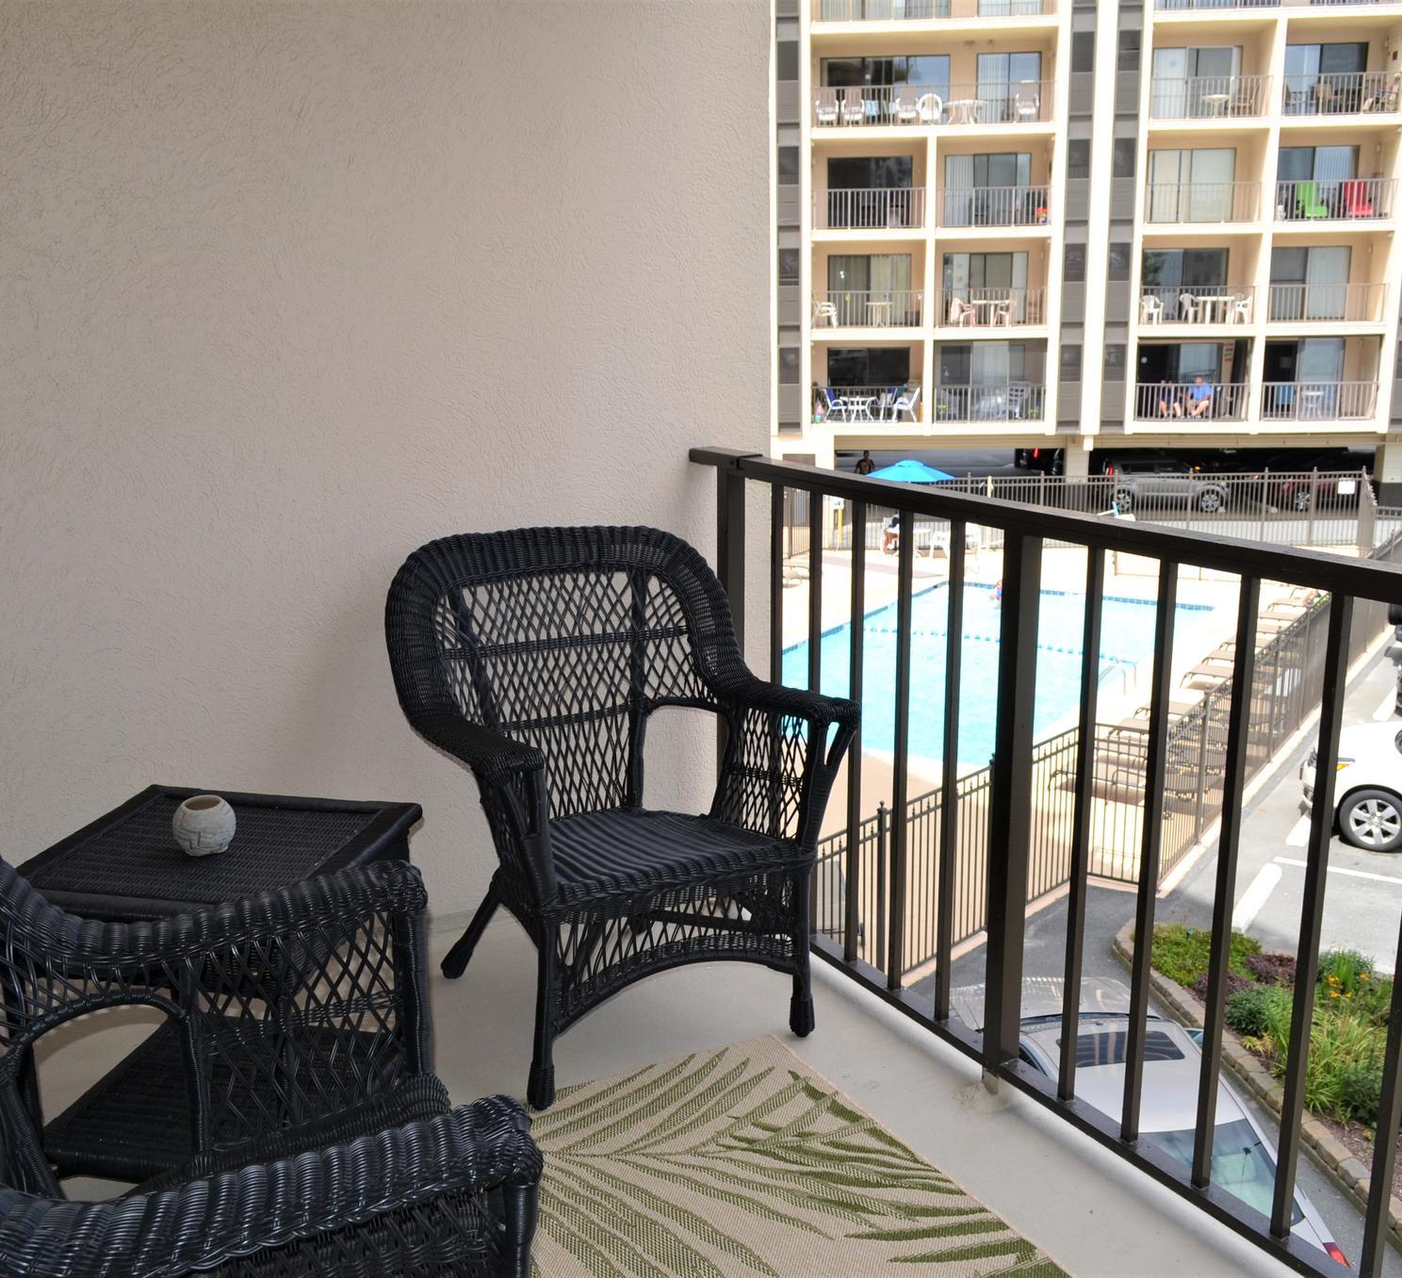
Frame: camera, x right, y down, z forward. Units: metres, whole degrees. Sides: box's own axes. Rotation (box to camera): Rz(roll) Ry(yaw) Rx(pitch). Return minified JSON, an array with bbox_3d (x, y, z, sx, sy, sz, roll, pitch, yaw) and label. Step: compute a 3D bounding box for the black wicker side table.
[{"bbox_3d":[-0.764,0.592,2.323,0.510,0.538,0.510,3,14,12],"label":"black wicker side table"}]

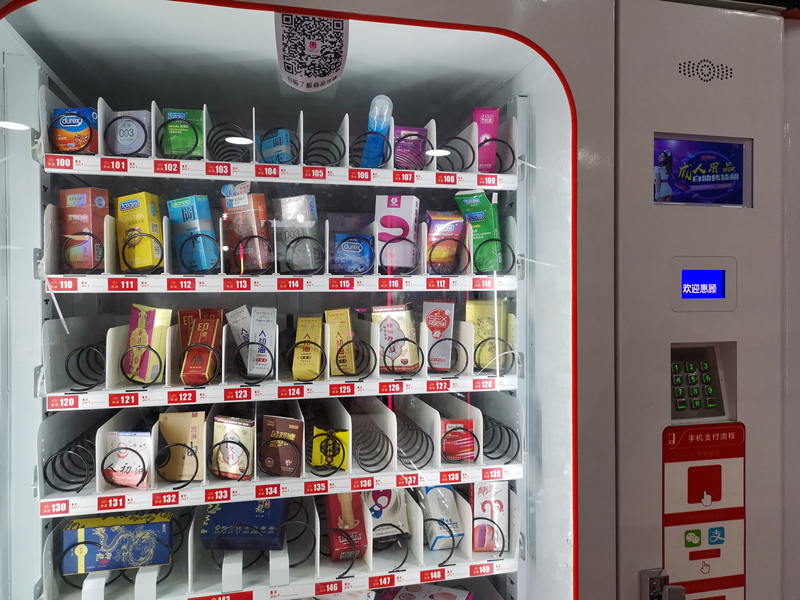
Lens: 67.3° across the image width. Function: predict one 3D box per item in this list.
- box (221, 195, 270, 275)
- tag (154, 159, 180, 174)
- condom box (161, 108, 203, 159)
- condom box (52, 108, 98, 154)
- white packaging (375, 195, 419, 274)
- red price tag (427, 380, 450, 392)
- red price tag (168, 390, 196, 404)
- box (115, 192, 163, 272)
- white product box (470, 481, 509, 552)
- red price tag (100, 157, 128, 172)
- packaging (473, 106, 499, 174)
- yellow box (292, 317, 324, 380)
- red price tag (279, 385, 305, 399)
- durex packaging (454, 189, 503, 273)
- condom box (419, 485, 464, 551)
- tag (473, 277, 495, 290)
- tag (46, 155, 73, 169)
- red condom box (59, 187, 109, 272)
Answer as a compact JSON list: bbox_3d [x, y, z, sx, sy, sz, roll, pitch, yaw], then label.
[{"bbox_3d":[-0.255,-0.111,1.006,0.064,0.122,0.034,-4,5,23],"label":"box"},{"bbox_3d":[-0.347,-0.199,0.899,0.036,0.018,0.004,0,1,-14],"label":"tag"},{"bbox_3d":[-0.328,-0.252,0.912,0.054,0.068,0.021,0,5,-10],"label":"condom box"},{"bbox_3d":[-0.532,-0.277,0.990,0.068,0.070,0.023,2,1,13],"label":"condom box"},{"bbox_3d":[-0.006,-0.120,1.073,0.069,0.124,0.042,3,0,16],"label":"white packaging"},{"bbox_3d":[0.063,0.140,0.977,0.039,0.018,0.002,0,1,-14],"label":"red price tag"},{"bbox_3d":[-0.329,0.147,0.908,0.040,0.017,0.004,0,1,-14],"label":"red price tag"},{"bbox_3d":[-0.421,-0.108,0.975,0.058,0.118,0.033,-8,-3,15],"label":"box"},{"bbox_3d":[0.158,0.374,1.066,0.060,0.124,0.045,0,0,-2],"label":"white product box"},{"bbox_3d":[-0.459,-0.217,0.966,0.040,0.020,0.002,0,1,-14],"label":"red price tag"},{"bbox_3d":[0.162,-0.304,1.153,0.045,0.120,0.026,0,25,-3],"label":"packaging"},{"bbox_3d":[-0.166,0.089,1.096,0.044,0.117,0.035,1,-41,-4],"label":"yellow box"},{"bbox_3d":[-0.188,0.160,1.037,0.044,0.020,0.002,0,1,-14],"label":"red price tag"},{"bbox_3d":[0.141,-0.119,1.048,0.058,0.138,0.030,-3,6,28],"label":"durex packaging"},{"bbox_3d":[0.079,0.419,1.180,0.054,0.055,0.120,0,43,-15],"label":"condom box"},{"bbox_3d":[0.139,-0.027,0.995,0.039,0.018,0.002,0,1,-14],"label":"tag"},{"bbox_3d":[-0.514,-0.208,0.909,0.039,0.019,0.002,0,0,-14],"label":"tag"},{"bbox_3d":[-0.469,-0.106,0.897,0.062,0.116,0.031,1,4,23],"label":"red condom box"}]

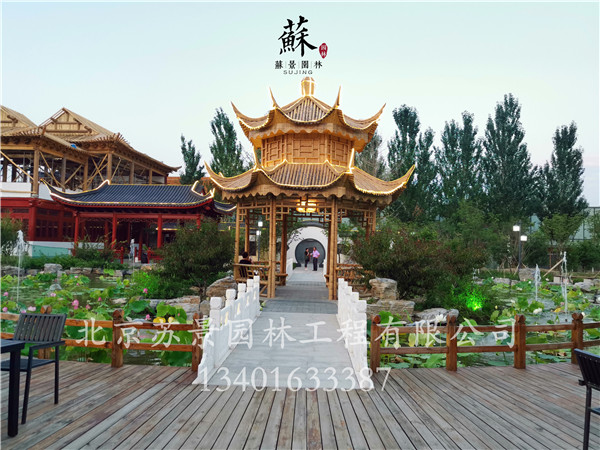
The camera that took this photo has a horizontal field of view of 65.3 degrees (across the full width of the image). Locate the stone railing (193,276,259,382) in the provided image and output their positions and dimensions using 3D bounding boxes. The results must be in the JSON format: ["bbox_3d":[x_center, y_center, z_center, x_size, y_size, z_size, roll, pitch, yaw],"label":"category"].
[{"bbox_3d":[-1.057,1.495,8.078,0.200,0.890,5.482,1,-3,1],"label":"stone railing"}]

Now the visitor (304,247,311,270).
[{"bbox_3d":[0.515,2.343,32.124,0.330,1.580,0.470,0,-3,30],"label":"visitor"}]

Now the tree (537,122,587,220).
[{"bbox_3d":[28.086,-3.335,50.265,5.300,15.540,5.000,1,-3,0],"label":"tree"}]

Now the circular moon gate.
[{"bbox_3d":[0.833,2.198,36.437,2.370,2.260,0.400,1,-3,2],"label":"circular moon gate"}]

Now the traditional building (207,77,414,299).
[{"bbox_3d":[0.258,-1.450,16.322,6.730,7.510,6.730,1,-3,3],"label":"traditional building"}]

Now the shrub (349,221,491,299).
[{"bbox_3d":[3.841,1.113,15.168,4.200,2.460,3.200,1,-3,2],"label":"shrub"}]

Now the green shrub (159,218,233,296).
[{"bbox_3d":[-3.321,1.064,15.162,2.450,2.490,2.300,1,-3,2],"label":"green shrub"}]

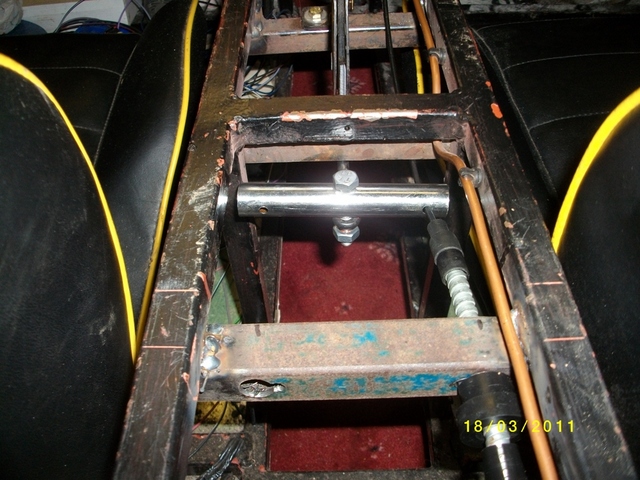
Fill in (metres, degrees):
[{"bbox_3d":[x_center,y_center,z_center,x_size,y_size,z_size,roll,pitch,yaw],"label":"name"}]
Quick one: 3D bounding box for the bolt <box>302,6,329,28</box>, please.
[{"bbox_3d":[-0.004,-0.226,0.600,0.025,0.011,0.024,-1,50,0],"label":"bolt"}]

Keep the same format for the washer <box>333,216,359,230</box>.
[{"bbox_3d":[0.019,-0.017,0.428,0.020,0.003,0.020,-1,51,1],"label":"washer"}]

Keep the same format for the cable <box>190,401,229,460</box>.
[{"bbox_3d":[-0.087,0.149,0.460,0.033,0.025,0.048,-1,50,0],"label":"cable"}]

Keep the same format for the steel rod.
[{"bbox_3d":[0.018,-0.030,0.449,0.160,0.025,0.025,0,50,2],"label":"steel rod"}]

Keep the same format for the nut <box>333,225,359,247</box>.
[{"bbox_3d":[0.022,-0.008,0.480,0.021,0.010,0.019,0,48,3],"label":"nut"}]

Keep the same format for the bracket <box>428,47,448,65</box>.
[{"bbox_3d":[0.109,-0.170,0.545,0.018,0.013,0.012,-1,50,0],"label":"bracket"}]

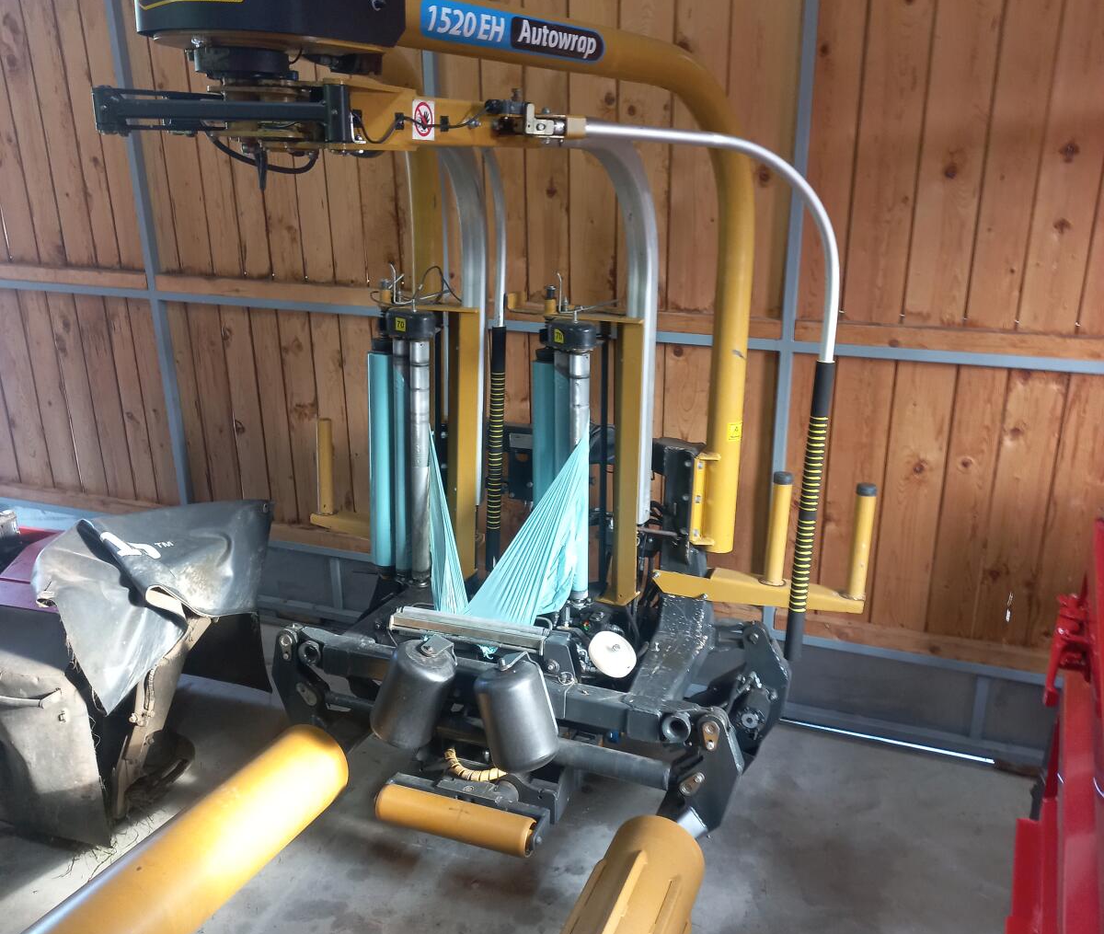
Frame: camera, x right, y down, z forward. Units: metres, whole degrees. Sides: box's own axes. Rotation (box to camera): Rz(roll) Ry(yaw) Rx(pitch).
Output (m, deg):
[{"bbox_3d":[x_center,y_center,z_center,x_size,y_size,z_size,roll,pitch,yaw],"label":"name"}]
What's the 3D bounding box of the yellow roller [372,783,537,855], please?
[{"bbox_3d":[-0.292,1.076,3.240,0.490,0.116,0.116,7,21,21],"label":"yellow roller"}]

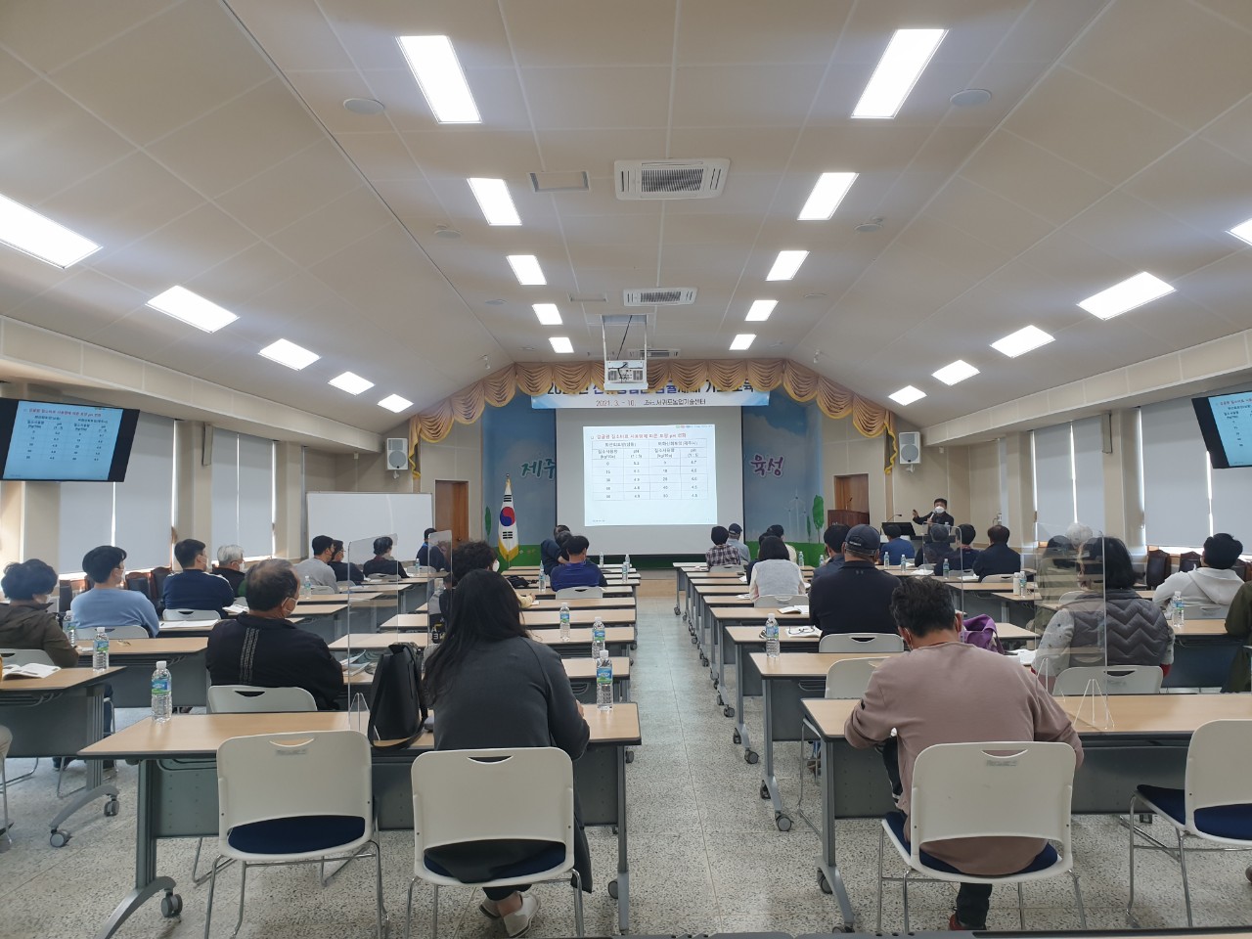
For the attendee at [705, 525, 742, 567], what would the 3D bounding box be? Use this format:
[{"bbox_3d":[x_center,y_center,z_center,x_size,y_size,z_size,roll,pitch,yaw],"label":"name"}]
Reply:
[{"bbox_3d":[1.258,1.381,12.180,0.500,1.280,0.720,-1,-3,1],"label":"attendee"}]

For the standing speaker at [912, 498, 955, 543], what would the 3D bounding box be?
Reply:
[{"bbox_3d":[4.917,1.274,14.983,0.680,1.660,0.420,-2,-3,17],"label":"standing speaker"}]

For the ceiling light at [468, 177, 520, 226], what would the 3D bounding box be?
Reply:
[{"bbox_3d":[-1.141,-2.370,8.339,0.305,0.060,1.200,-1,-3,1],"label":"ceiling light"}]

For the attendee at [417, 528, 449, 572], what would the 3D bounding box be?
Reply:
[{"bbox_3d":[-2.842,1.555,13.834,0.500,1.330,0.740,-1,-3,7],"label":"attendee"}]

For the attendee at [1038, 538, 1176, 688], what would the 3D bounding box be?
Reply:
[{"bbox_3d":[2.026,0.960,4.122,0.600,1.310,0.760,-1,-3,-1],"label":"attendee"}]

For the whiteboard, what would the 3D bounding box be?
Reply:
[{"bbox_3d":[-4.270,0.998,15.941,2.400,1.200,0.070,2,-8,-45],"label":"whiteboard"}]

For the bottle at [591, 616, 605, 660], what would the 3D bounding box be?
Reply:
[{"bbox_3d":[-0.144,0.864,4.838,0.066,0.217,0.066,-1,-3,1],"label":"bottle"}]

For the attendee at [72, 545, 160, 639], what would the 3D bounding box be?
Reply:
[{"bbox_3d":[-3.347,1.169,6.373,0.560,1.303,0.750,-1,-3,11],"label":"attendee"}]

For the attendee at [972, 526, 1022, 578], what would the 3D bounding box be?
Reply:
[{"bbox_3d":[3.771,1.223,9.716,0.520,1.280,0.740,-1,-3,-2],"label":"attendee"}]

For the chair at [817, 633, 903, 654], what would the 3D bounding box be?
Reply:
[{"bbox_3d":[1.293,1.312,5.327,0.520,0.800,0.550,-1,-3,3],"label":"chair"}]

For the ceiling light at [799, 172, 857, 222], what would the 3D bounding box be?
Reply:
[{"bbox_3d":[1.850,-2.524,8.681,0.320,0.060,1.270,-1,-3,1],"label":"ceiling light"}]

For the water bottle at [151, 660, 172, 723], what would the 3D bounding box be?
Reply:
[{"bbox_3d":[-1.695,0.803,3.436,0.067,0.218,0.067,-1,-3,1],"label":"water bottle"}]

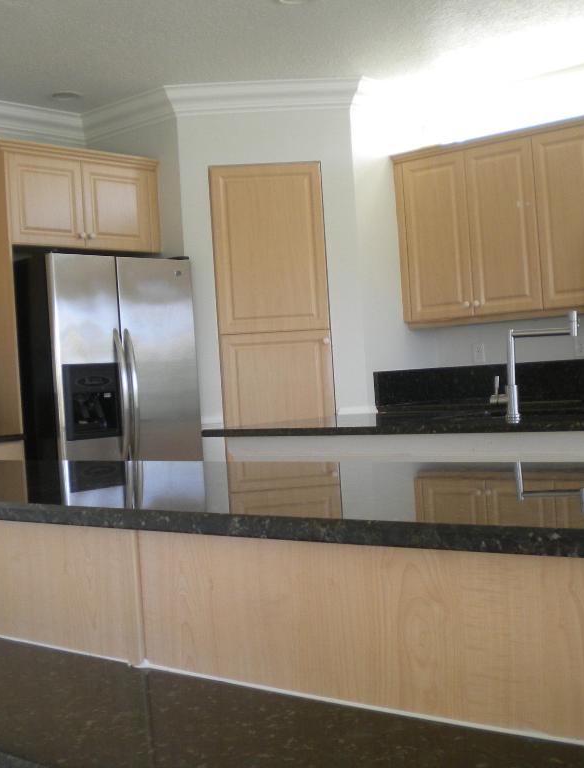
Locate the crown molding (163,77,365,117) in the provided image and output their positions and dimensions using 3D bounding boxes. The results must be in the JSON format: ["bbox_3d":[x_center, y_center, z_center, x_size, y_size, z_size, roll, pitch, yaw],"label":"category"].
[{"bbox_3d":[-0.152,-1.577,5.676,1.062,0.151,0.095,-3,1,-2],"label":"crown molding"}]

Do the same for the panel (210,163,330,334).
[{"bbox_3d":[-0.117,-0.748,5.695,0.610,0.935,0.035,-3,1,-3],"label":"panel"}]

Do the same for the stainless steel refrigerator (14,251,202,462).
[{"bbox_3d":[-1.081,0.241,5.628,0.844,1.797,0.901,-2,2,43],"label":"stainless steel refrigerator"}]

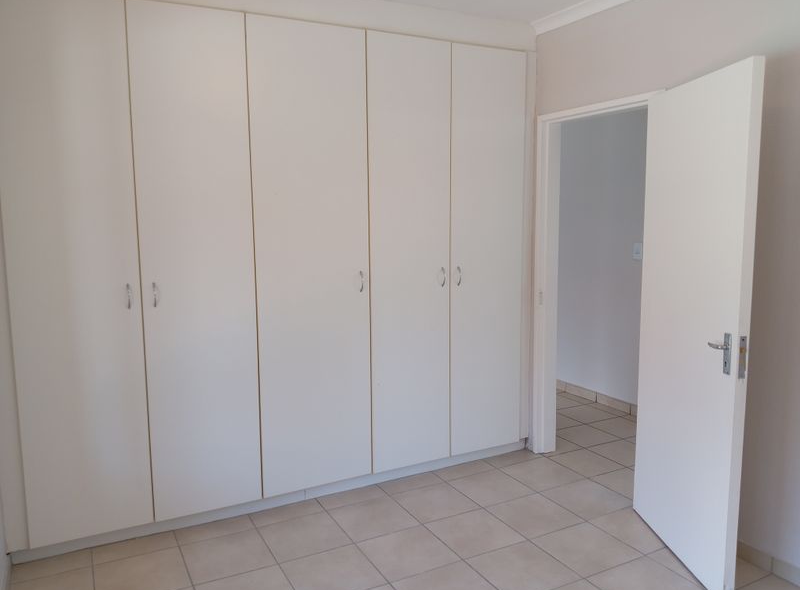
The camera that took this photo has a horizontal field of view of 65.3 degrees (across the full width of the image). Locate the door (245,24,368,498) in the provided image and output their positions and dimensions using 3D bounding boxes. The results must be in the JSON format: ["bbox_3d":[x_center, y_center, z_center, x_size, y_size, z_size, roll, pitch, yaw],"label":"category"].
[{"bbox_3d":[-0.431,-0.154,3.174,0.612,2.356,0.020,-4,8,-27],"label":"door"}]

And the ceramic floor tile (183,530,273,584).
[{"bbox_3d":[-0.763,1.157,2.769,0.350,0.010,0.350,-4,8,-28],"label":"ceramic floor tile"}]

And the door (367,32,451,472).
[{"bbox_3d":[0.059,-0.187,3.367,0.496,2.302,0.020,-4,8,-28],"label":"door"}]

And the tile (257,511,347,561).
[{"bbox_3d":[-0.452,1.145,2.966,0.355,0.010,0.355,-4,8,-27],"label":"tile"}]

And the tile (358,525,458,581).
[{"bbox_3d":[0.035,1.149,2.785,0.350,0.010,0.350,-4,8,-28],"label":"tile"}]

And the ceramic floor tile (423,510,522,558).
[{"bbox_3d":[0.351,1.125,2.950,0.350,0.010,0.350,-4,8,-28],"label":"ceramic floor tile"}]

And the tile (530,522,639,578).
[{"bbox_3d":[0.833,1.140,2.801,0.350,0.010,0.350,-4,8,-28],"label":"tile"}]

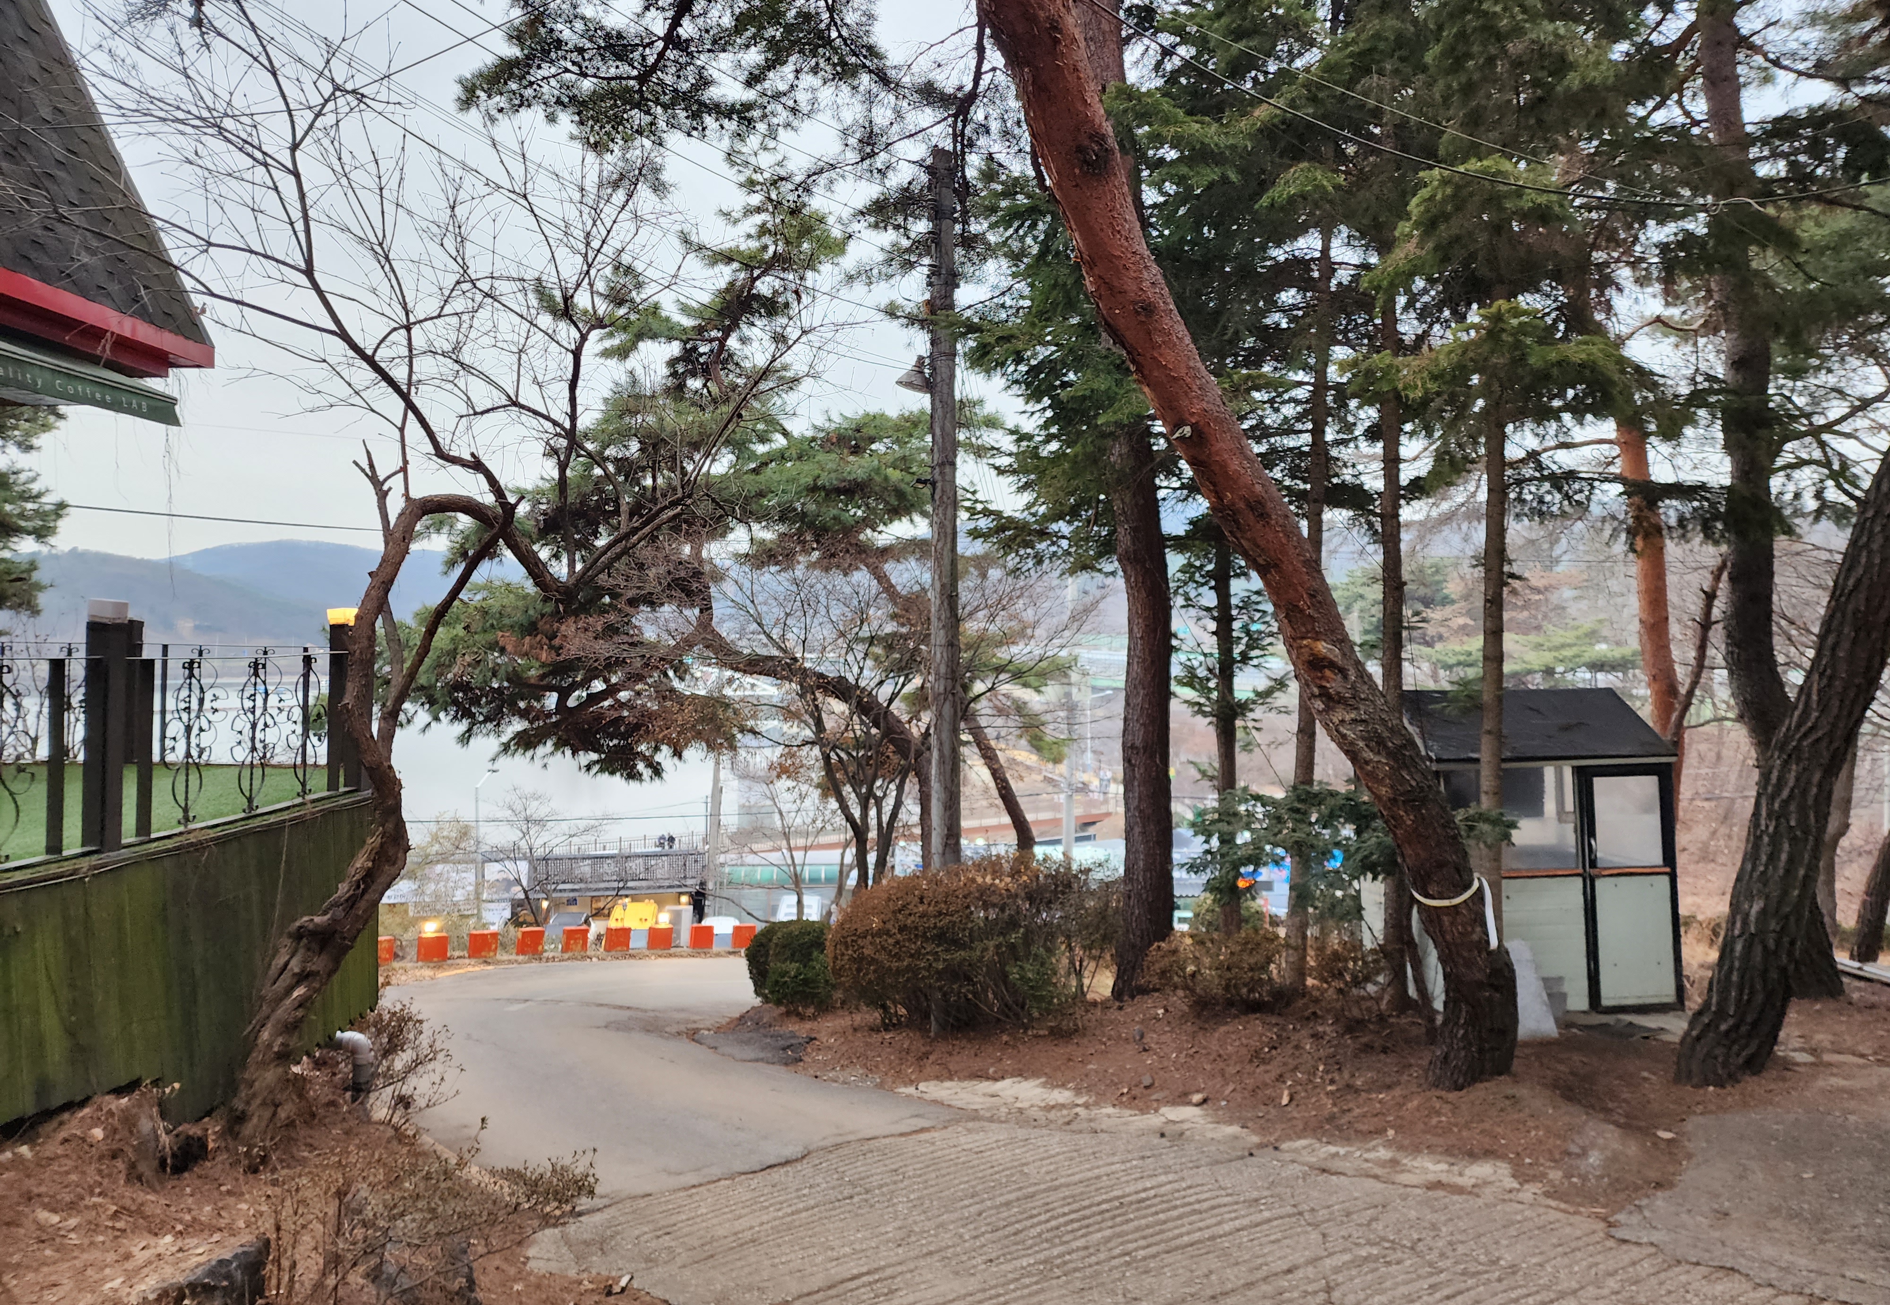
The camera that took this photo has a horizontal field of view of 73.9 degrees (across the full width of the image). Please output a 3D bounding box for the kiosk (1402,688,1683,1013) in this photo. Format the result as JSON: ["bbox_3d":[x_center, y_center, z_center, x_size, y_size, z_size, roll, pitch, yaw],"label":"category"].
[{"bbox_3d":[4.480,1.460,9.950,1.800,2.330,1.650,-1,-1,-3],"label":"kiosk"}]

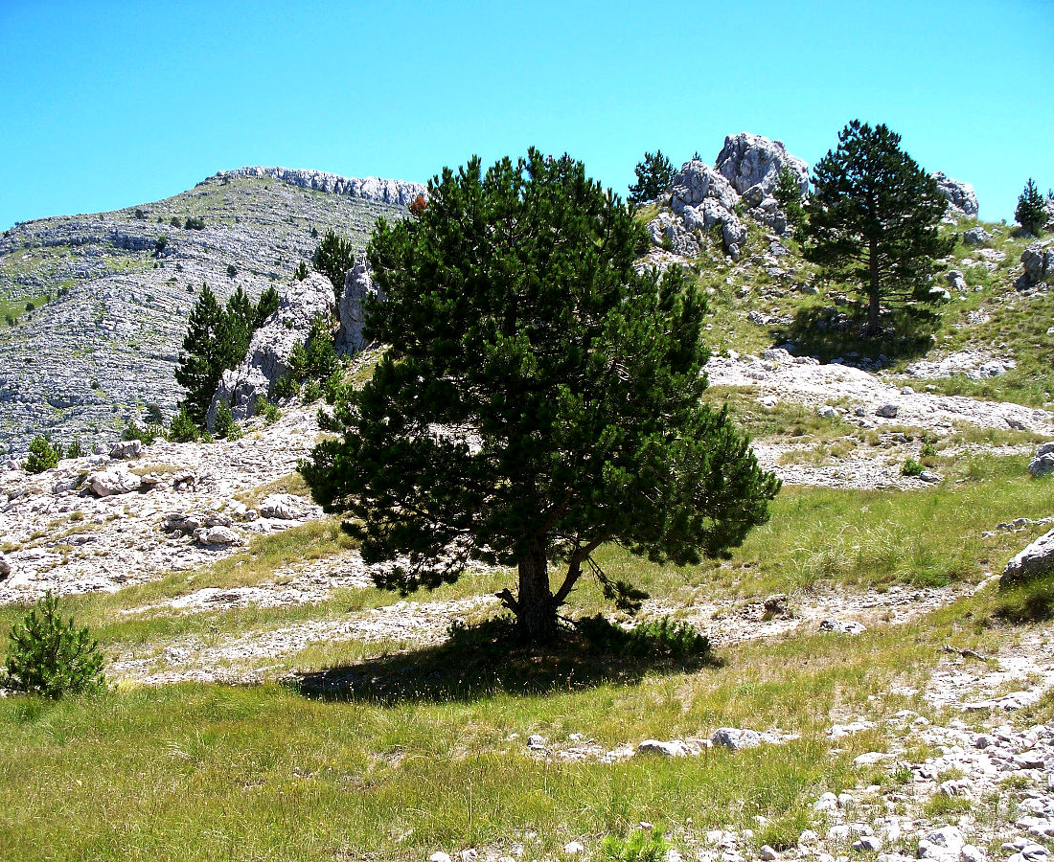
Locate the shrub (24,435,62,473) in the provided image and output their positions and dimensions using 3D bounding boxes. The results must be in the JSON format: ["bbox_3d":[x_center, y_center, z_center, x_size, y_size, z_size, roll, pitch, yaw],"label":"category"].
[{"bbox_3d":[-12.410,0.601,40.000,0.982,0.953,0.933,0,2,0],"label":"shrub"}]

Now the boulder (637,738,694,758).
[{"bbox_3d":[0.956,2.174,10.700,0.407,0.138,0.285,0,-2,0],"label":"boulder"}]

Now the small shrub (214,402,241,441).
[{"bbox_3d":[-7.468,-0.263,39.000,0.742,0.981,0.705,0,-2,-11],"label":"small shrub"}]

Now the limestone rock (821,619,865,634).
[{"bbox_3d":[3.956,2.454,19.500,0.574,0.203,0.431,0,-2,0],"label":"limestone rock"}]

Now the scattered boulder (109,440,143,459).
[{"bbox_3d":[-10.556,0.491,41.000,0.906,0.537,0.679,0,2,0],"label":"scattered boulder"}]

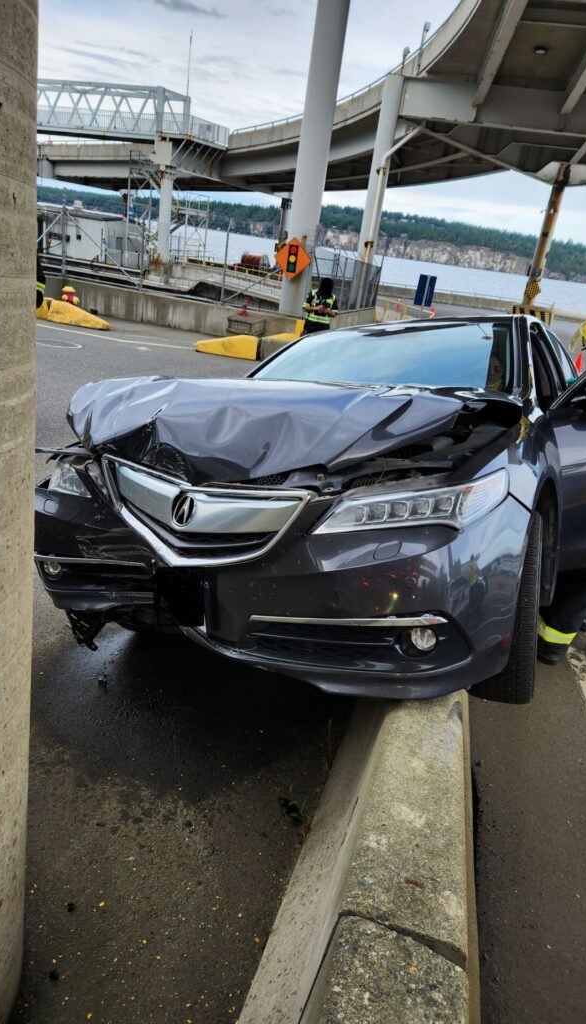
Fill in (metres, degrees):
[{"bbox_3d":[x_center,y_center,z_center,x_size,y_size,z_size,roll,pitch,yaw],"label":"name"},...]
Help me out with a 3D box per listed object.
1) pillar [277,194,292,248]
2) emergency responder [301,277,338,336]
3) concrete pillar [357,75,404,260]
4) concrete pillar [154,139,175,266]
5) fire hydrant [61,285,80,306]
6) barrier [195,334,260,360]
[{"bbox_3d":[-0.686,-23.114,56.590,0.880,5.636,0.880,7,22,-3],"label":"pillar"},{"bbox_3d":[0.482,-3.759,13.566,0.640,1.760,0.450,8,22,0],"label":"emergency responder"},{"bbox_3d":[3.471,-13.739,29.900,0.760,9.300,0.760,9,22,2],"label":"concrete pillar"},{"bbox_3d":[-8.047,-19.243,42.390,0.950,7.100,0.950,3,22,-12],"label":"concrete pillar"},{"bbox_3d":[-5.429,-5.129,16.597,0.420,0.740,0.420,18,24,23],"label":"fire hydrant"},{"bbox_3d":[-1.365,-3.617,14.591,1.300,0.460,0.450,8,22,0],"label":"barrier"}]

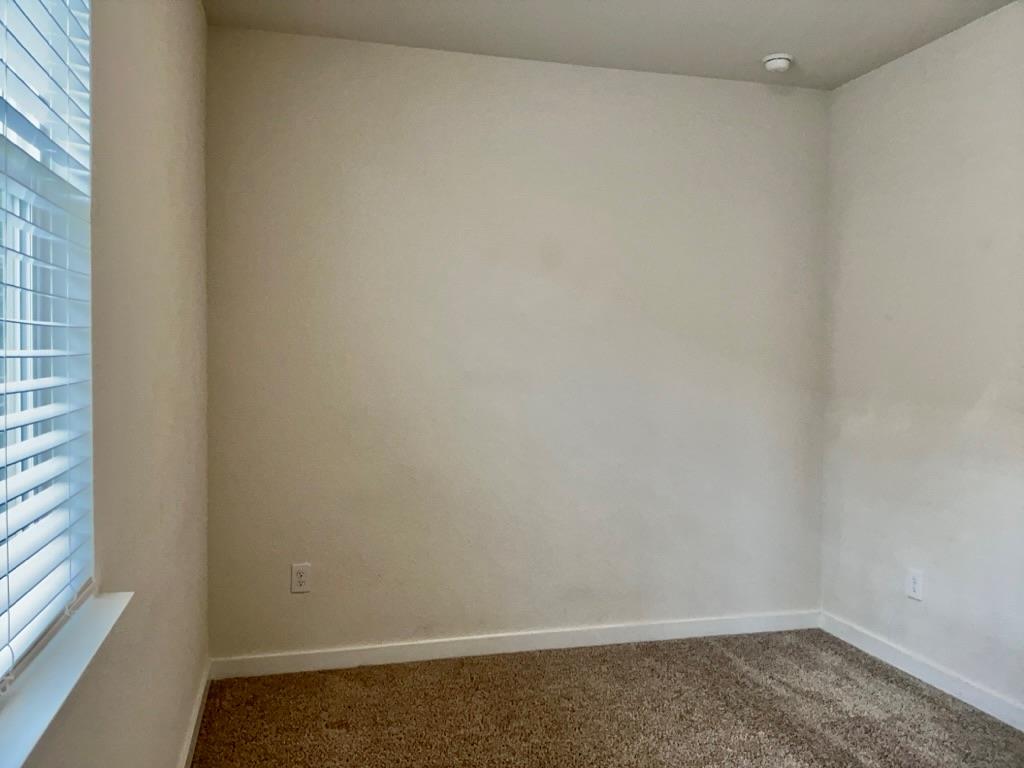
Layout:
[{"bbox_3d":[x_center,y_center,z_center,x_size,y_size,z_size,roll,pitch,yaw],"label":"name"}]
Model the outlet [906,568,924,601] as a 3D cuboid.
[{"bbox_3d":[1.607,0.805,3.193,0.010,0.116,0.073,0,2,-15],"label":"outlet"}]

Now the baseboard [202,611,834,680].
[{"bbox_3d":[0.148,1.102,3.413,2.718,0.080,0.016,0,2,-15],"label":"baseboard"}]

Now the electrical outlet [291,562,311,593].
[{"bbox_3d":[-0.831,0.766,3.147,0.073,0.116,0.010,0,2,-15],"label":"electrical outlet"}]

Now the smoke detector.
[{"bbox_3d":[1.094,-1.320,3.287,0.126,0.042,0.126,1,2,0],"label":"smoke detector"}]

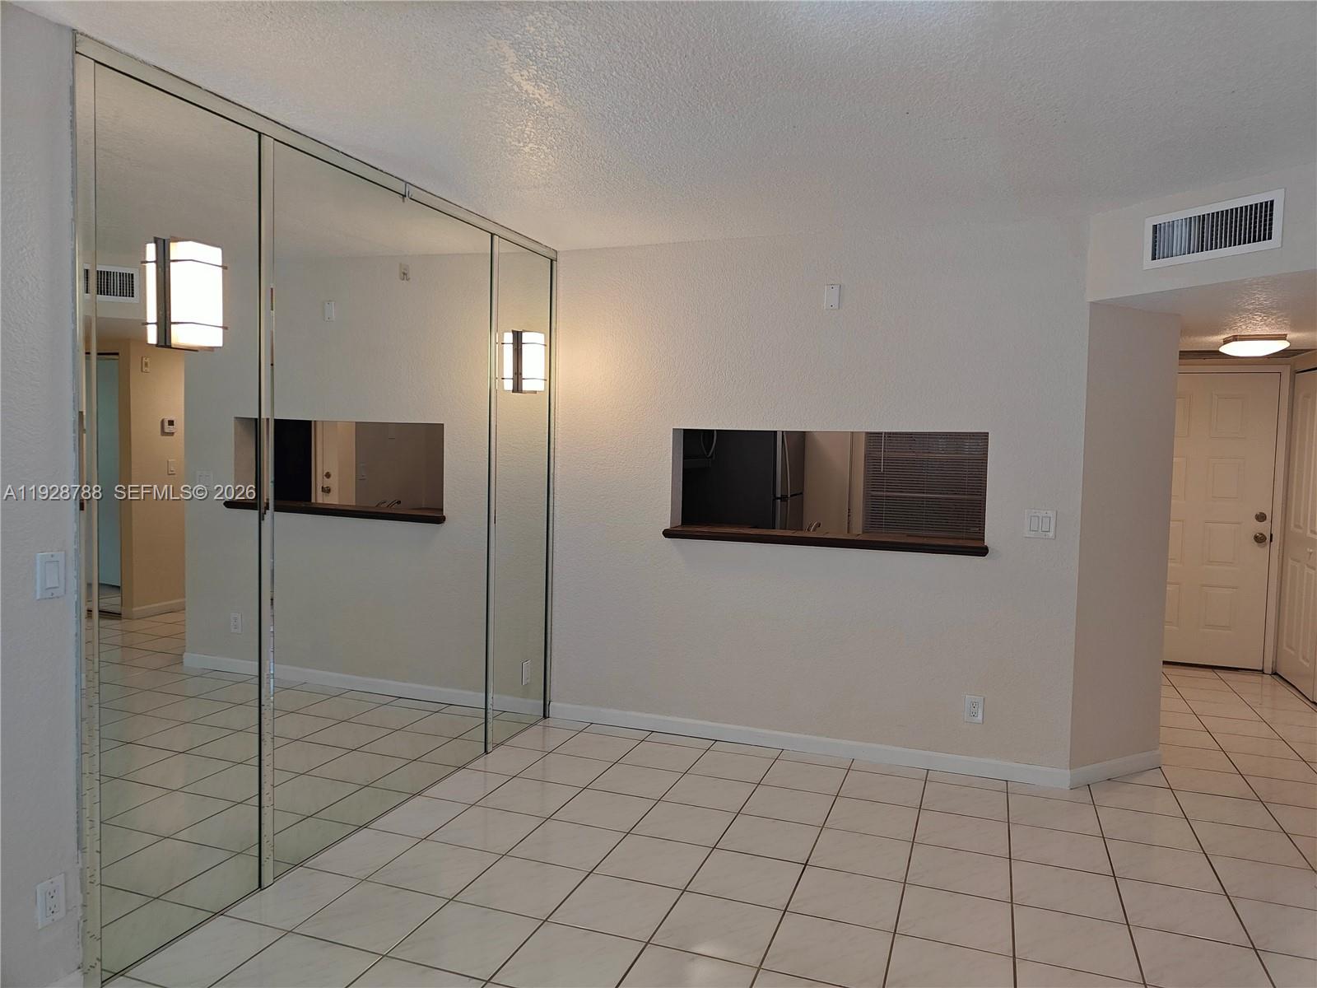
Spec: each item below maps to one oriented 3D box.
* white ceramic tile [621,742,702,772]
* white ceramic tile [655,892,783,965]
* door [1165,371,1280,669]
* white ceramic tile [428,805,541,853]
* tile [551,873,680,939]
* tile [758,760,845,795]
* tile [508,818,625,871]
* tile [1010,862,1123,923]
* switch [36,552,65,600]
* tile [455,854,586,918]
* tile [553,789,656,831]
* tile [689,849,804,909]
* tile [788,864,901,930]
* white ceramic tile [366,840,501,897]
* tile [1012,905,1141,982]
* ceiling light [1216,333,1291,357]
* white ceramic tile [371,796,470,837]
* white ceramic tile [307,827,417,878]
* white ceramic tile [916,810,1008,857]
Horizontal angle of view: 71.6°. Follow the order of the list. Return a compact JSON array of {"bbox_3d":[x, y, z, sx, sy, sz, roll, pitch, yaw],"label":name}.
[{"bbox_3d":[0.021,1.231,4.267,0.331,0.010,0.331,2,4,20],"label":"white ceramic tile"},{"bbox_3d":[0.185,1.322,2.779,0.331,0.010,0.331,2,4,20],"label":"white ceramic tile"},{"bbox_3d":[3.681,0.165,6.282,0.914,2.020,0.045,2,4,20],"label":"door"},{"bbox_3d":[-0.645,1.264,3.441,0.331,0.010,0.331,2,4,20],"label":"white ceramic tile"},{"bbox_3d":[-0.131,1.308,2.895,0.331,0.010,0.331,2,4,20],"label":"tile"},{"bbox_3d":[0.651,1.258,4.036,0.331,0.010,0.331,2,4,20],"label":"tile"},{"bbox_3d":[-0.329,1.284,3.340,0.326,0.010,0.326,2,4,20],"label":"tile"},{"bbox_3d":[1.363,1.328,3.062,0.331,0.010,0.331,2,4,20],"label":"tile"},{"bbox_3d":[-1.494,0.201,2.251,0.010,0.115,0.071,2,4,20],"label":"switch"},{"bbox_3d":[-0.445,1.294,3.008,0.331,0.010,0.331,2,4,20],"label":"tile"},{"bbox_3d":[-0.212,1.263,3.638,0.331,0.010,0.331,2,4,20],"label":"tile"},{"bbox_3d":[0.302,1.307,3.094,0.329,0.009,0.329,2,4,20],"label":"tile"},{"bbox_3d":[0.617,1.321,2.978,0.329,0.009,0.329,2,4,20],"label":"tile"},{"bbox_3d":[-0.760,1.282,3.126,0.329,0.009,0.329,2,4,20],"label":"white ceramic tile"},{"bbox_3d":[1.248,1.345,2.744,0.331,0.010,0.331,2,4,20],"label":"tile"},{"bbox_3d":[3.214,-0.799,4.936,0.275,0.085,0.275,2,4,20],"label":"ceiling light"},{"bbox_3d":[-0.932,1.253,3.547,0.270,0.009,0.329,2,4,20],"label":"white ceramic tile"},{"bbox_3d":[-1.049,1.274,3.244,0.265,0.010,0.326,2,4,20],"label":"white ceramic tile"},{"bbox_3d":[1.164,1.297,3.492,0.331,0.010,0.331,2,4,20],"label":"white ceramic tile"}]

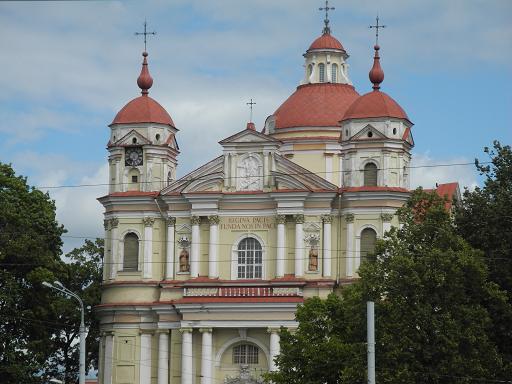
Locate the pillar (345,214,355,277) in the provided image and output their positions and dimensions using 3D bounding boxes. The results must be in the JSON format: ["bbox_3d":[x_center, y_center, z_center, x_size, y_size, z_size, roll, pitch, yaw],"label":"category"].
[{"bbox_3d":[8.190,4.712,198.218,0.920,5.500,0.500,-3,-9,25],"label":"pillar"}]

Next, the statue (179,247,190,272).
[{"bbox_3d":[-6.332,6.110,201.258,0.850,2.100,0.650,-1,-7,16],"label":"statue"}]

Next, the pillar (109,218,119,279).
[{"bbox_3d":[-12.518,4.959,198.797,0.835,5.292,0.750,-1,-7,15],"label":"pillar"}]

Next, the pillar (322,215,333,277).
[{"bbox_3d":[6.273,4.711,198.540,0.920,5.500,0.600,-1,-8,12],"label":"pillar"}]

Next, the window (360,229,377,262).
[{"bbox_3d":[9.831,4.846,196.887,1.500,3.400,0.350,-1,-7,16],"label":"window"}]

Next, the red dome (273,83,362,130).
[{"bbox_3d":[6.934,-8.142,222.586,10.524,4.624,10.524,-1,-7,15],"label":"red dome"}]

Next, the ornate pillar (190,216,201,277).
[{"bbox_3d":[-5.363,4.858,200.606,0.800,5.450,0.750,-1,-7,16],"label":"ornate pillar"}]

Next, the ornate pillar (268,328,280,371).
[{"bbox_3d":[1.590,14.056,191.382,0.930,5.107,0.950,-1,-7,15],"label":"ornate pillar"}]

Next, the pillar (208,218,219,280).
[{"bbox_3d":[-3.678,4.798,195.822,0.822,5.386,0.750,-1,-7,15],"label":"pillar"}]

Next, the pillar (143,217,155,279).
[{"bbox_3d":[-9.602,4.975,202.125,0.950,5.550,0.500,1,-8,0],"label":"pillar"}]

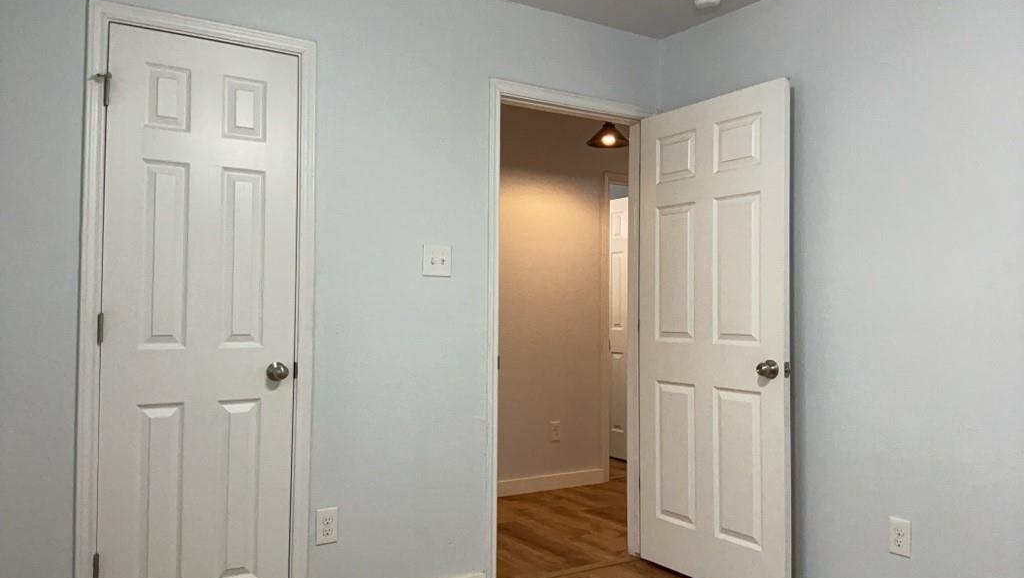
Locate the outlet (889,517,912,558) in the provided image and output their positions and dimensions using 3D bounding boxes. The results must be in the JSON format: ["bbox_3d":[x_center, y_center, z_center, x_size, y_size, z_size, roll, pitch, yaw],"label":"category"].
[{"bbox_3d":[1.365,0.876,2.811,0.009,0.125,0.078,2,-2,-33],"label":"outlet"}]

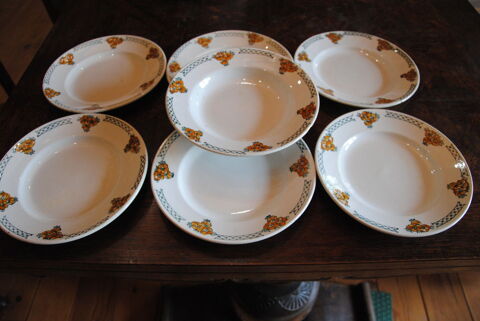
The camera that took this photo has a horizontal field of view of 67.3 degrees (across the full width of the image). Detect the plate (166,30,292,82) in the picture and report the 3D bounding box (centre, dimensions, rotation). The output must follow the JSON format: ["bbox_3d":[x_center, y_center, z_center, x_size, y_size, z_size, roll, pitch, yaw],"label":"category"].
[{"bbox_3d":[-0.015,-0.166,0.680,0.238,0.030,0.238,0,53,0],"label":"plate"}]

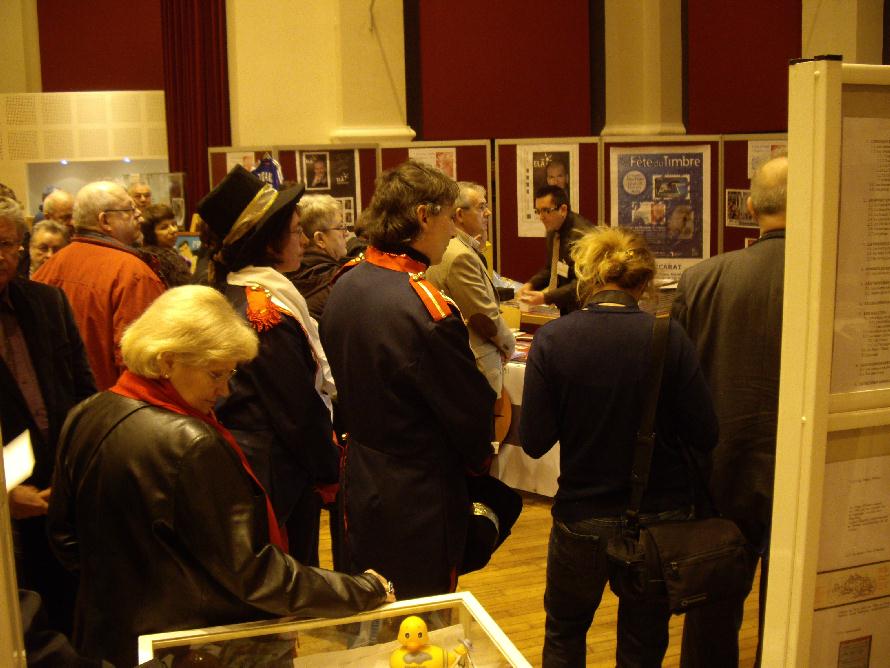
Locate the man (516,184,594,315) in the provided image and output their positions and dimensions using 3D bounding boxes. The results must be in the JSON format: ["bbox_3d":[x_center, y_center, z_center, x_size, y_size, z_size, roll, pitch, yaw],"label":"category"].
[{"bbox_3d":[0.655,-0.016,5.506,0.540,1.633,0.470,6,11,40],"label":"man"}]

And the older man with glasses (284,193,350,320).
[{"bbox_3d":[-0.458,0.284,3.677,0.350,1.609,0.490,-6,9,-28],"label":"older man with glasses"}]

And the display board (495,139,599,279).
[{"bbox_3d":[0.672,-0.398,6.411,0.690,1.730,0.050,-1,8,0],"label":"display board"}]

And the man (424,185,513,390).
[{"bbox_3d":[0.106,0.188,4.119,0.420,1.649,0.480,-4,9,-16],"label":"man"}]

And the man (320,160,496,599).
[{"bbox_3d":[-0.075,0.417,2.444,0.380,1.681,0.500,-8,10,-38],"label":"man"}]

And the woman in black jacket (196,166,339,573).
[{"bbox_3d":[-0.448,0.387,2.701,0.370,1.683,0.470,-5,9,-24],"label":"woman in black jacket"}]

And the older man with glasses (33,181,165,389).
[{"bbox_3d":[-1.196,0.286,3.573,0.350,1.668,0.520,-8,11,-40],"label":"older man with glasses"}]

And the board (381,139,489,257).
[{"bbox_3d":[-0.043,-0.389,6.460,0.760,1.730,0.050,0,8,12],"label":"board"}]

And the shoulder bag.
[{"bbox_3d":[0.514,0.278,2.143,0.290,0.627,0.180,-7,10,-35],"label":"shoulder bag"}]

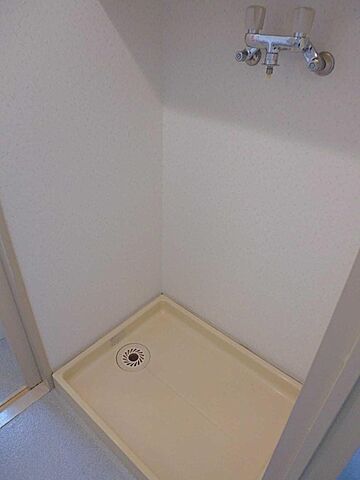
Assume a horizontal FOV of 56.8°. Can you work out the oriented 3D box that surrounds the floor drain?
[{"bbox_3d":[-0.207,0.527,1.488,0.151,0.014,0.151,2,34,-1],"label":"floor drain"}]

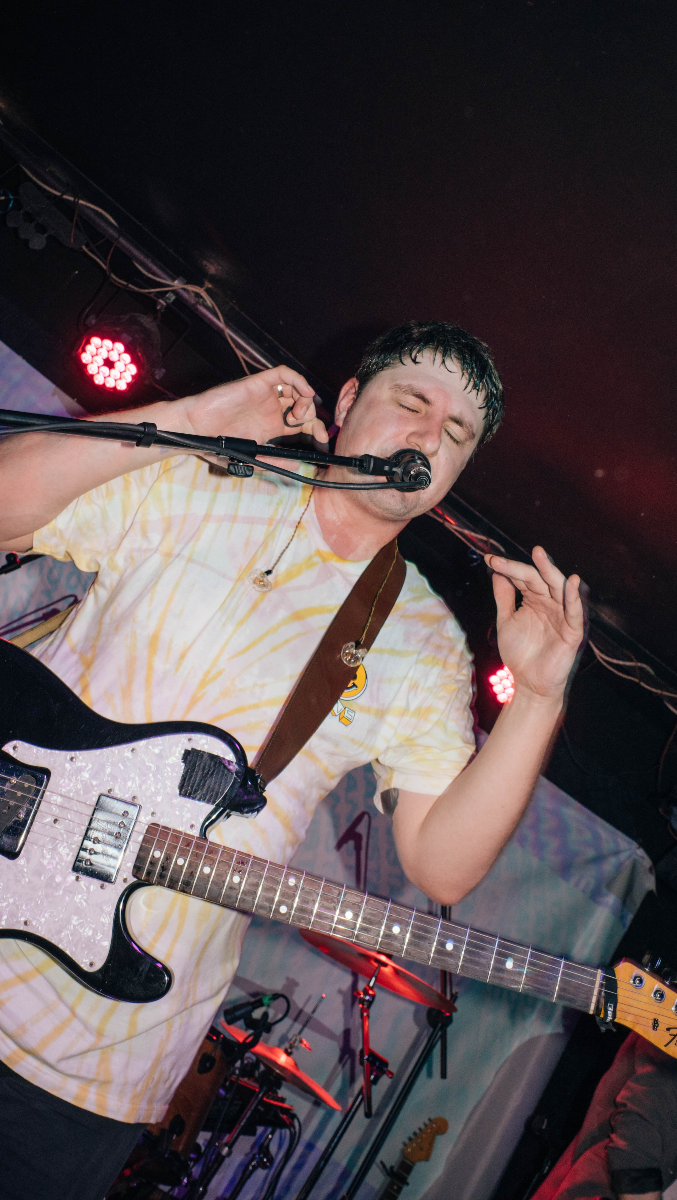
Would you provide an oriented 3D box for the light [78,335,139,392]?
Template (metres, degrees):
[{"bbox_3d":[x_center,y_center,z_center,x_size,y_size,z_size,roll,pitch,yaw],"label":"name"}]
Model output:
[{"bbox_3d":[-0.580,-0.647,2.460,0.185,0.125,0.185,43,-50,-19],"label":"light"}]

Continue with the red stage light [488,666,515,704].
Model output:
[{"bbox_3d":[0.515,0.213,2.643,0.185,0.125,0.185,38,-53,-5],"label":"red stage light"}]

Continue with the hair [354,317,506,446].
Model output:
[{"bbox_3d":[0.113,-0.261,1.160,0.180,0.155,0.190,27,1,-17],"label":"hair"}]

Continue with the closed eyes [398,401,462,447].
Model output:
[{"bbox_3d":[0.104,-0.206,1.088,0.093,0.025,0.027,27,1,-17],"label":"closed eyes"}]

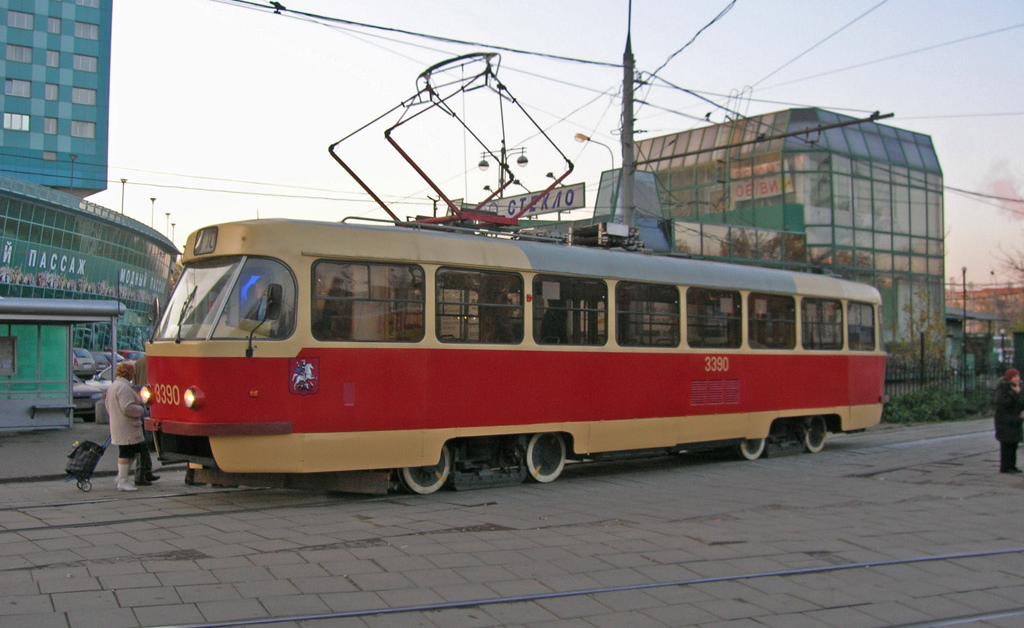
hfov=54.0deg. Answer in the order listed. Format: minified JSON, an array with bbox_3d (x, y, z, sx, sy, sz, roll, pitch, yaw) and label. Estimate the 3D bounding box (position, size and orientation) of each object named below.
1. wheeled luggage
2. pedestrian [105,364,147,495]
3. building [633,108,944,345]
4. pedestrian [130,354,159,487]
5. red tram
[{"bbox_3d":[-4.798,1.575,11.445,0.350,0.830,0.360,30,-12,-16],"label":"wheeled luggage"},{"bbox_3d":[-4.418,1.280,11.579,0.480,1.470,0.520,2,-3,-23],"label":"pedestrian"},{"bbox_3d":[9.810,-1.553,35.756,7.850,9.500,7.360,3,-3,-42],"label":"building"},{"bbox_3d":[-4.337,1.179,12.096,0.480,1.720,0.500,2,-3,-25],"label":"pedestrian"},{"bbox_3d":[1.532,0.647,14.649,14.100,3.080,2.500,3,-3,-43],"label":"red tram"}]

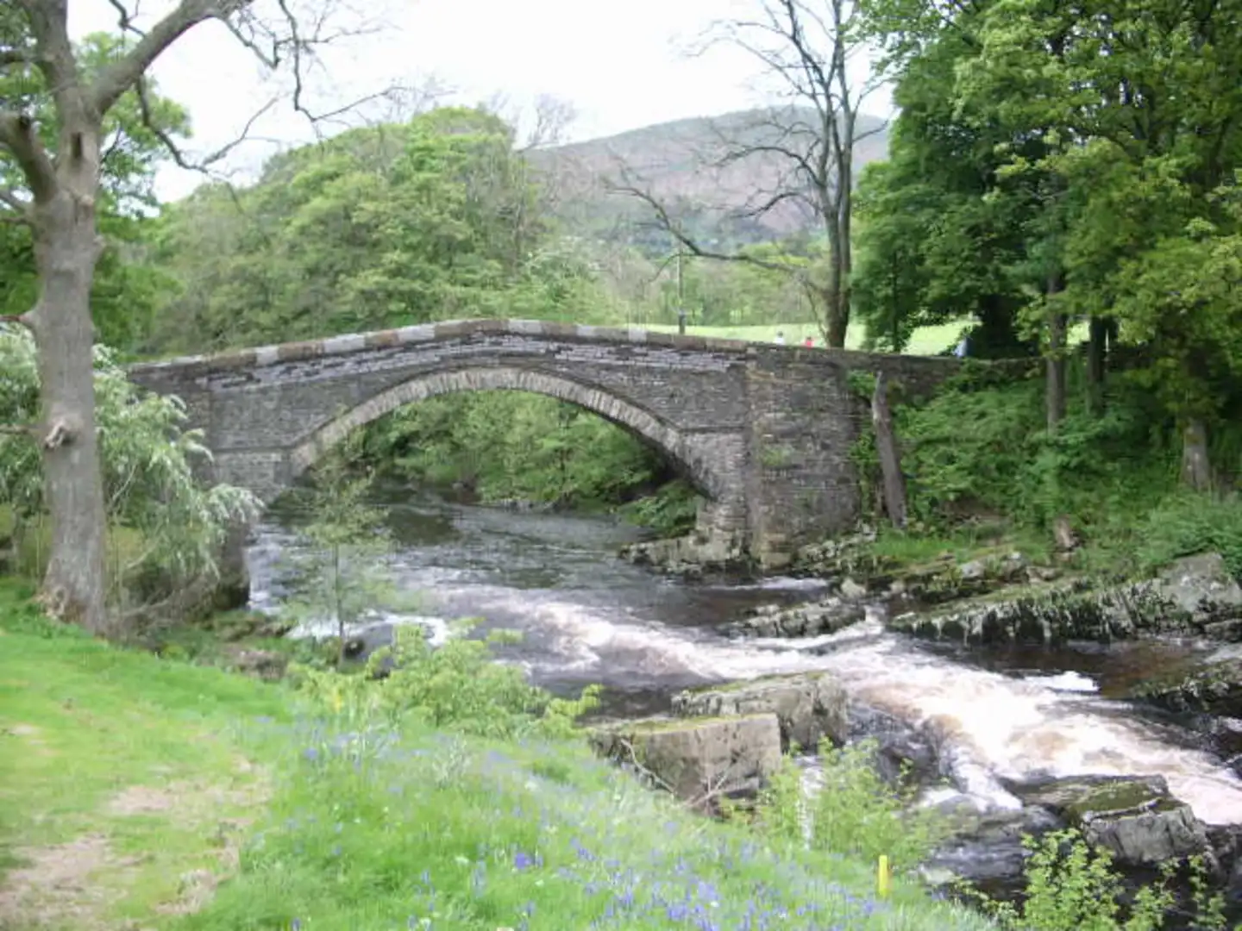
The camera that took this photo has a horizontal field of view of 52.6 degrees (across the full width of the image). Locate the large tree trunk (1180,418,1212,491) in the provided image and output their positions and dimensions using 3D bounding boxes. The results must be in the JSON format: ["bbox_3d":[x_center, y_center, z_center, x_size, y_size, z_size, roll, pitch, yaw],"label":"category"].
[{"bbox_3d":[14.330,-0.302,31.300,0.660,1.950,0.620,-1,3,0],"label":"large tree trunk"}]

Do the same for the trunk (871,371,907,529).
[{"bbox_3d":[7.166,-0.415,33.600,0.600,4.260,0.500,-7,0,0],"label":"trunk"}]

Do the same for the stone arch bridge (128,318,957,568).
[{"bbox_3d":[-1.639,-0.496,34.767,21.877,6.827,4.200,-2,3,-14],"label":"stone arch bridge"}]

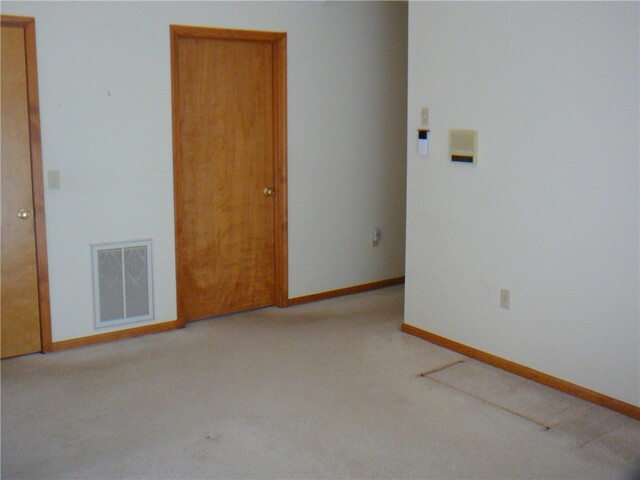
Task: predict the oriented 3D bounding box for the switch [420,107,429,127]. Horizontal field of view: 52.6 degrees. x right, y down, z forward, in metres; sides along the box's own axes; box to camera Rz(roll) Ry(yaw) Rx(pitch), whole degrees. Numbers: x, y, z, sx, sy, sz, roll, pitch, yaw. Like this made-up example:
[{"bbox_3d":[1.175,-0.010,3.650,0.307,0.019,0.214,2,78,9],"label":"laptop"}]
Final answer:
[{"bbox_3d":[0.680,-0.795,4.182,0.020,0.116,0.071,-7,12,-35],"label":"switch"}]

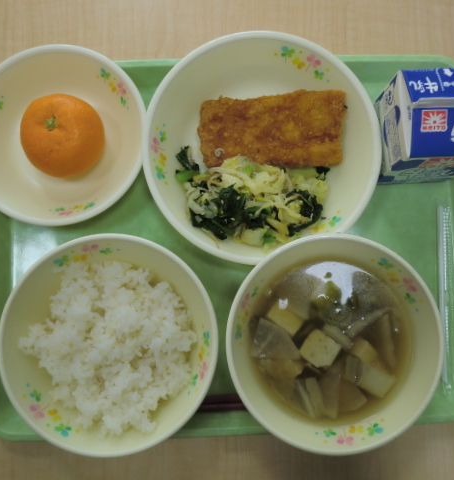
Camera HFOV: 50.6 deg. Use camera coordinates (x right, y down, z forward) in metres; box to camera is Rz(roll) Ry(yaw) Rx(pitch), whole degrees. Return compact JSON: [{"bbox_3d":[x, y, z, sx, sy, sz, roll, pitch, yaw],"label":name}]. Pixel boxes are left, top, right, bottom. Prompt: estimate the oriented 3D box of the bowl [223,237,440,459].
[{"bbox_3d":[0.068,0.068,0.329,0.137,0.055,0.137,0,84,-1],"label":"bowl"}]

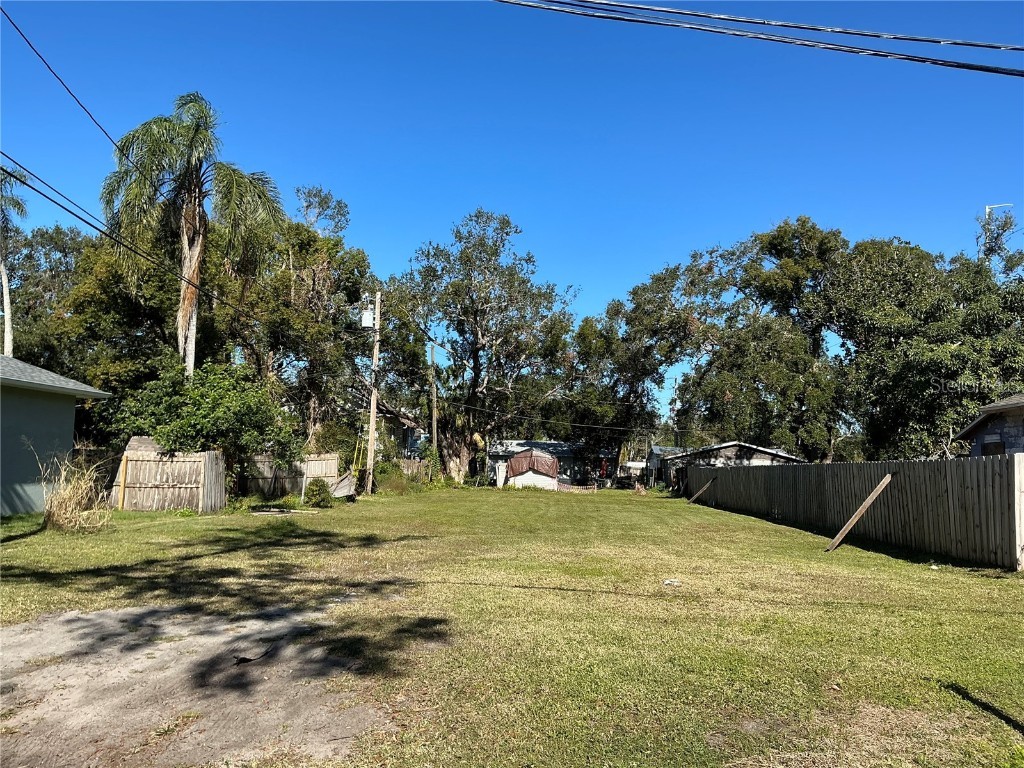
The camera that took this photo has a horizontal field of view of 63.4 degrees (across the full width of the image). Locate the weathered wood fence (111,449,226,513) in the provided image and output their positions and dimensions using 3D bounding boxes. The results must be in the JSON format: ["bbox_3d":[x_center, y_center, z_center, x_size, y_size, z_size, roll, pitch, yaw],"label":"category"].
[{"bbox_3d":[-10.294,2.925,24.822,2.900,1.850,1.700,0,-6,4],"label":"weathered wood fence"}]

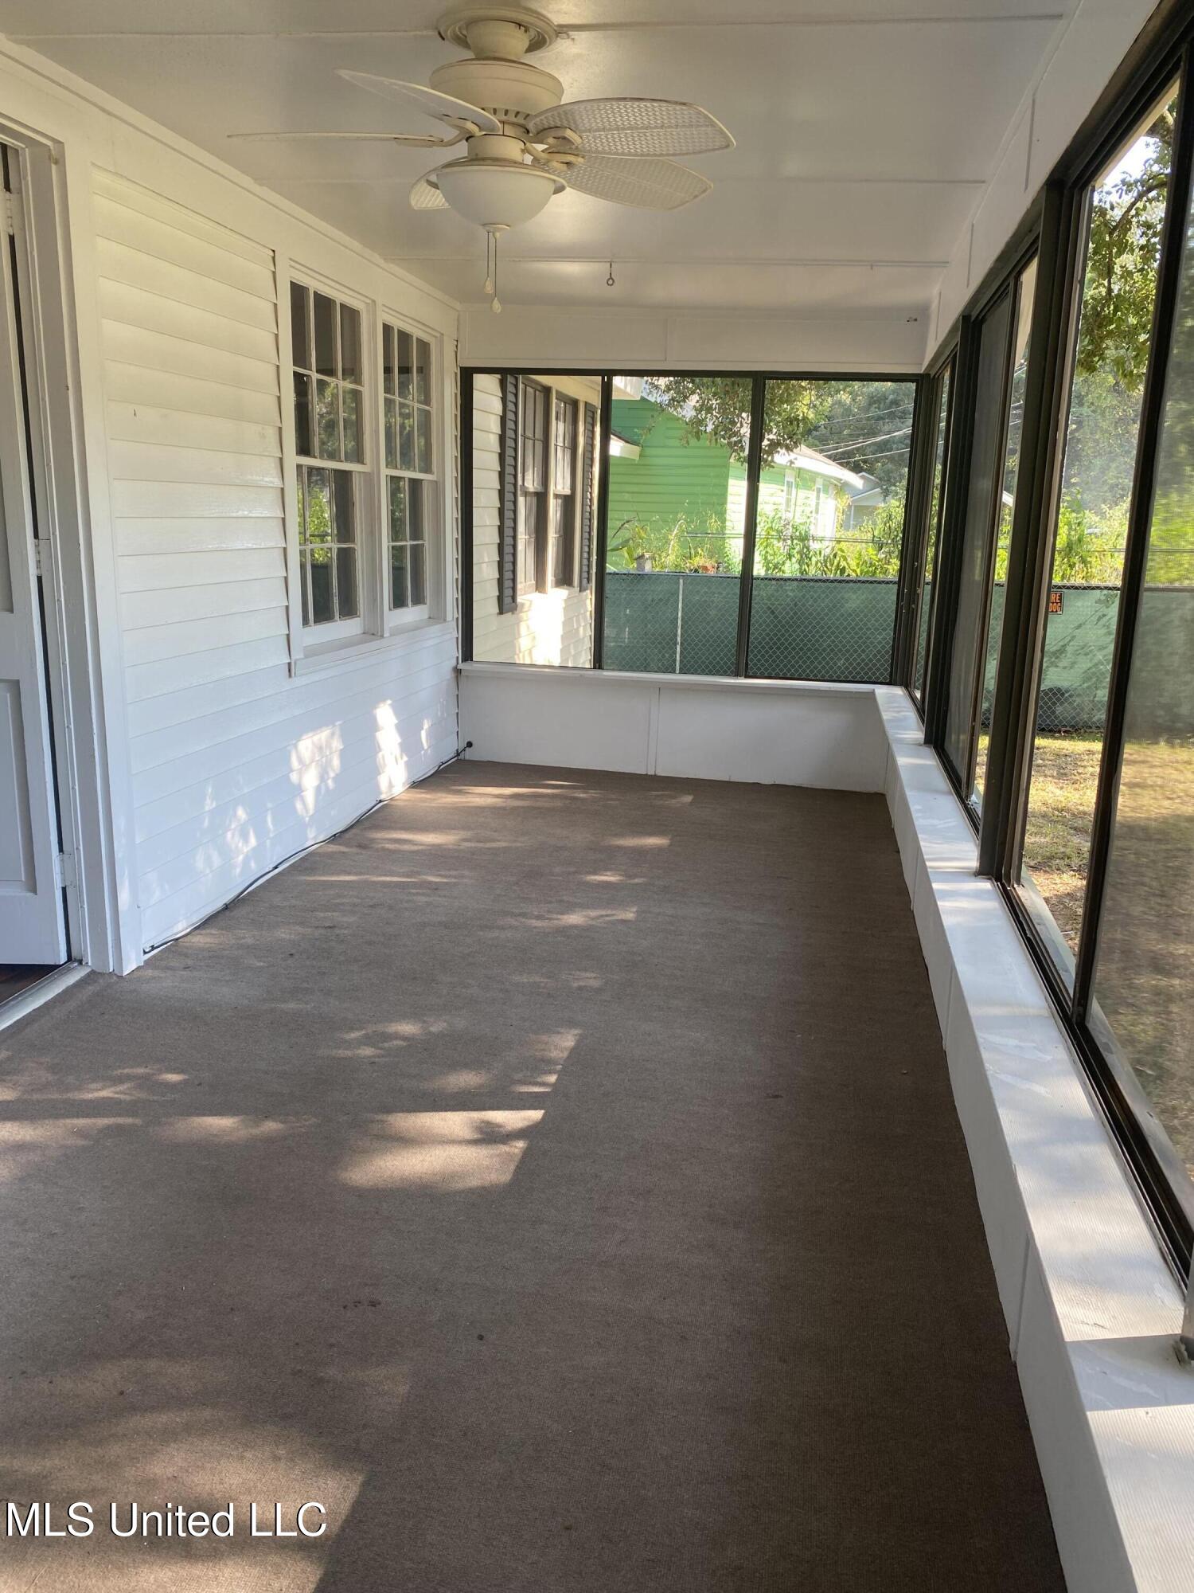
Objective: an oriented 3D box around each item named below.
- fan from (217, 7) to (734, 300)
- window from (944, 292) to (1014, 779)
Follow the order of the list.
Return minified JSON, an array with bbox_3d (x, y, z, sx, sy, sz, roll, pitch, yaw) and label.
[{"bbox_3d":[-0.230,-1.372,2.624,1.180,0.570,1.180,5,14,10],"label":"fan"},{"bbox_3d":[1.288,-0.849,4.057,0.050,1.550,0.890,5,14,10],"label":"window"}]

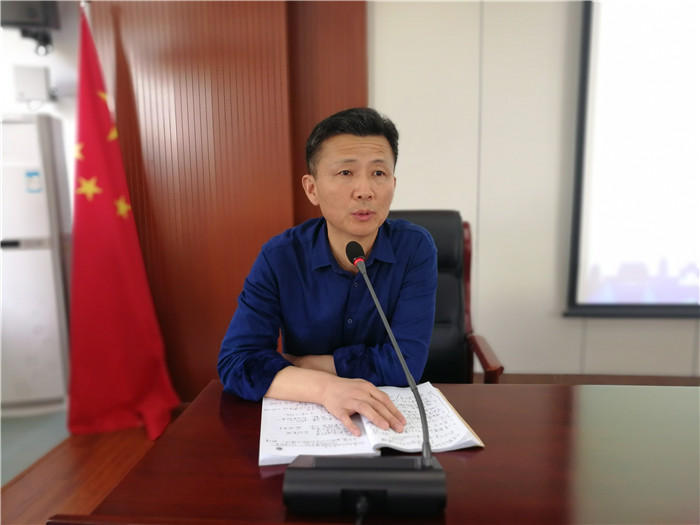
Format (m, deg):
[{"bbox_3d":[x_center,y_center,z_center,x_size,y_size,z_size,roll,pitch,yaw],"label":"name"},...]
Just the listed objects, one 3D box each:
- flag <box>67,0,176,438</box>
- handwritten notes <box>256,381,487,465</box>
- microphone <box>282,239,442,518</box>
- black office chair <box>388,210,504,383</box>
[{"bbox_3d":[-1.121,-0.174,2.541,0.500,1.940,0.340,0,9,6],"label":"flag"},{"bbox_3d":[0.023,0.260,0.931,0.345,0.022,0.243,-2,9,-8],"label":"handwritten notes"},{"bbox_3d":[0.019,0.134,0.784,0.200,0.315,0.275,-1,8,2],"label":"microphone"},{"bbox_3d":[0.139,0.388,1.691,0.620,1.070,0.680,0,9,6],"label":"black office chair"}]

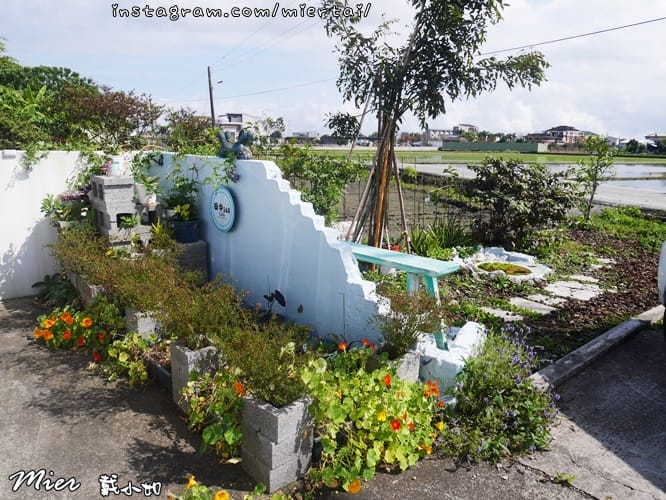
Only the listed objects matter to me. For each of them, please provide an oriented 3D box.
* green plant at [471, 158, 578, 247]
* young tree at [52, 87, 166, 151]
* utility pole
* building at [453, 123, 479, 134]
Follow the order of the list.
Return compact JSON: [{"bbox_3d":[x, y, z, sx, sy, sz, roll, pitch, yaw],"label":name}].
[{"bbox_3d":[2.813,-0.701,6.820,1.518,1.293,1.273,5,14,22],"label":"green plant"},{"bbox_3d":[-3.983,-1.610,8.351,1.900,2.550,1.700,0,13,0],"label":"young tree"},{"bbox_3d":[-10.530,-11.761,40.395,0.300,8.075,0.300,-3,13,1],"label":"utility pole"},{"bbox_3d":[58.522,-49.909,204.009,11.000,11.000,9.000,4,13,15],"label":"building"}]

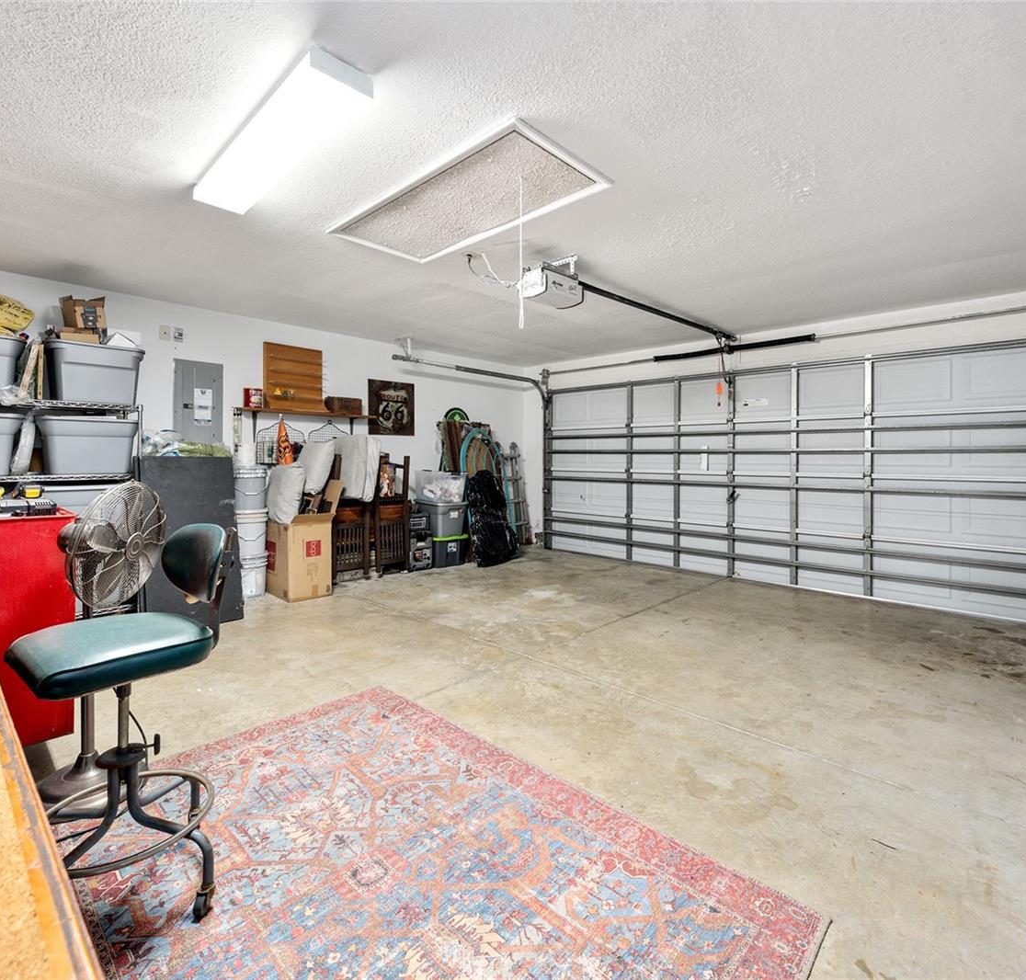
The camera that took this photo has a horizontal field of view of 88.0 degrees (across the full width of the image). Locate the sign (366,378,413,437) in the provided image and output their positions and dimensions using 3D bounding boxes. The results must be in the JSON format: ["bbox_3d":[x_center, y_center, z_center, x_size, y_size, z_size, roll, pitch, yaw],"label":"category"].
[{"bbox_3d":[-1.336,-0.900,5.893,0.020,0.575,0.585,3,3,44],"label":"sign"}]

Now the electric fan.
[{"bbox_3d":[-1.569,0.516,1.965,0.400,1.120,0.480,0,2,-3],"label":"electric fan"}]

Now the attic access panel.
[{"bbox_3d":[-0.289,-1.414,2.699,1.458,0.050,0.661,3,3,44],"label":"attic access panel"}]

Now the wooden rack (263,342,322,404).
[{"bbox_3d":[-2.014,-1.039,4.961,0.170,0.610,0.560,3,4,44],"label":"wooden rack"}]

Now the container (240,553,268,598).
[{"bbox_3d":[-2.269,0.718,4.632,0.300,0.385,0.300,3,4,44],"label":"container"}]

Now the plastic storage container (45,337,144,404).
[{"bbox_3d":[-3.010,-0.806,3.806,0.420,0.400,0.550,3,3,44],"label":"plastic storage container"}]

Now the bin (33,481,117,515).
[{"bbox_3d":[-3.047,0.165,3.773,0.420,0.400,0.560,3,3,44],"label":"bin"}]

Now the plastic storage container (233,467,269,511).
[{"bbox_3d":[-2.277,-0.016,4.595,0.285,0.380,0.285,3,3,44],"label":"plastic storage container"}]

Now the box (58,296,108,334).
[{"bbox_3d":[-2.911,-1.192,3.601,0.190,0.220,0.200,-1,3,-26],"label":"box"}]

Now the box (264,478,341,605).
[{"bbox_3d":[-1.896,0.423,4.715,0.560,0.960,0.430,3,4,44],"label":"box"}]

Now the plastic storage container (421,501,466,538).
[{"bbox_3d":[-0.823,0.312,6.059,0.480,0.360,0.390,3,3,44],"label":"plastic storage container"}]

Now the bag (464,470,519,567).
[{"bbox_3d":[-0.245,0.298,6.184,0.460,1.040,0.600,3,3,44],"label":"bag"}]

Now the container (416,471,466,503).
[{"bbox_3d":[-0.826,-0.017,6.058,0.460,0.335,0.410,3,4,44],"label":"container"}]

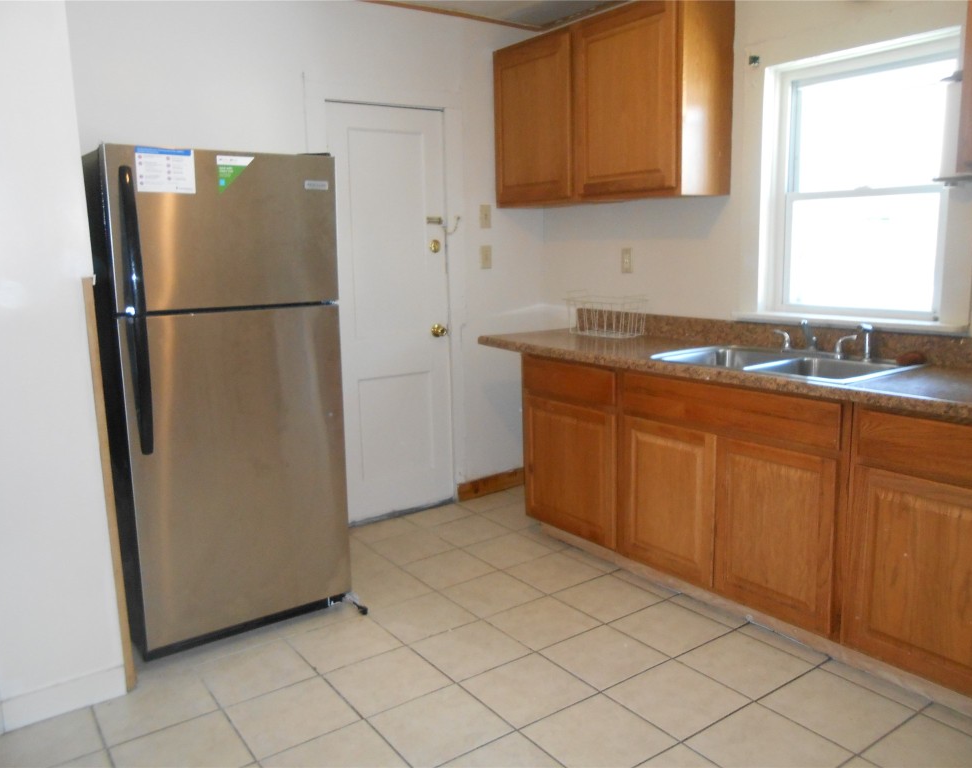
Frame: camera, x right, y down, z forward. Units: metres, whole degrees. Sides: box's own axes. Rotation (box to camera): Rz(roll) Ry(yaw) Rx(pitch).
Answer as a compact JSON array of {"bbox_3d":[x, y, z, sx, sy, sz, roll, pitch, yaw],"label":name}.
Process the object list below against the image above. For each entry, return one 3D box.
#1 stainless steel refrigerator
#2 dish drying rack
[{"bbox_3d":[-1.018,0.025,2.895,0.743,1.678,0.765,-8,11,-35],"label":"stainless steel refrigerator"},{"bbox_3d":[0.584,-0.335,3.748,0.195,0.200,0.380,-8,11,-35],"label":"dish drying rack"}]

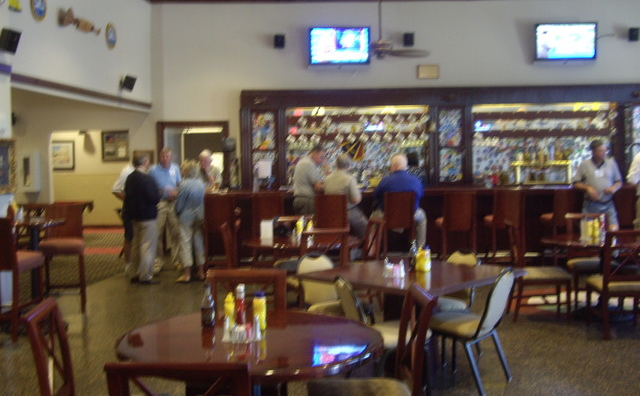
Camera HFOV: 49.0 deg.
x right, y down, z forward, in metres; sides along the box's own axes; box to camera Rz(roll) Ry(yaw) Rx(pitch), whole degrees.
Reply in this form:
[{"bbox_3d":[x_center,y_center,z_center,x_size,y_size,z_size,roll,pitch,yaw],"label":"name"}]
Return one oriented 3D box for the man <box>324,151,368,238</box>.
[{"bbox_3d":[0.365,0.105,9.666,0.600,1.420,0.750,0,3,18],"label":"man"}]

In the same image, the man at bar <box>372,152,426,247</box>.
[{"bbox_3d":[1.094,0.095,9.666,0.700,1.420,0.750,-1,3,0],"label":"man at bar"}]

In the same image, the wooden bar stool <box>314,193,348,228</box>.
[{"bbox_3d":[0.155,0.497,9.485,0.460,1.100,0.520,-1,3,3],"label":"wooden bar stool"}]

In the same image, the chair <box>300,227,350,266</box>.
[{"bbox_3d":[-0.030,0.764,6.632,0.460,0.950,0.540,-2,3,-23],"label":"chair"}]

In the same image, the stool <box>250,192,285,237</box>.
[{"bbox_3d":[-0.729,0.496,9.754,0.450,1.100,0.500,-1,3,3],"label":"stool"}]

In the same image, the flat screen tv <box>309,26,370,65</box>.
[{"bbox_3d":[0.350,-2.664,12.300,1.060,0.650,0.100,-1,9,2],"label":"flat screen tv"}]

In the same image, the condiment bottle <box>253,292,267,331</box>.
[{"bbox_3d":[-0.284,0.535,3.344,0.062,0.175,0.048,0,3,5],"label":"condiment bottle"}]

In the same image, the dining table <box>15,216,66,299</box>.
[{"bbox_3d":[-2.820,0.759,6.750,0.660,1.020,0.700,-1,3,-2],"label":"dining table"}]

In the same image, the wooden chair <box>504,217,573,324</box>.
[{"bbox_3d":[2.142,0.718,6.933,0.560,0.950,0.440,0,3,1],"label":"wooden chair"}]

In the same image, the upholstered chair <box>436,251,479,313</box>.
[{"bbox_3d":[1.021,0.861,5.606,0.450,0.840,0.550,2,4,41],"label":"upholstered chair"}]

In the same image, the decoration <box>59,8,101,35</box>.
[{"bbox_3d":[-3.369,-2.497,9.919,0.110,0.270,1.130,0,3,6],"label":"decoration"}]

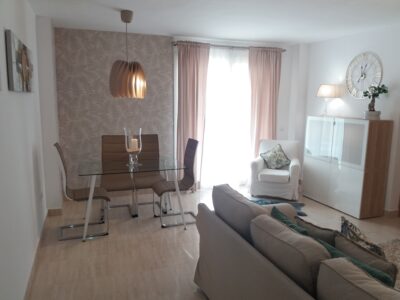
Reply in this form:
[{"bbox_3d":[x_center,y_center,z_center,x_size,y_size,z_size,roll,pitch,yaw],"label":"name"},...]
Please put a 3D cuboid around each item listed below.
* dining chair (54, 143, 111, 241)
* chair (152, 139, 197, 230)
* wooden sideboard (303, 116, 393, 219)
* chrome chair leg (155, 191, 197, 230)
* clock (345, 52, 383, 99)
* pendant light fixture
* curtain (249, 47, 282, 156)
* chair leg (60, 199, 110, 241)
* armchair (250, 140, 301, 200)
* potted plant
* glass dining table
[{"bbox_3d":[-1.320,0.432,3.667,0.550,1.040,0.420,-2,9,-20],"label":"dining chair"},{"bbox_3d":[-0.299,0.395,4.033,0.540,1.030,0.420,-2,9,-20],"label":"chair"},{"bbox_3d":[2.094,0.185,4.741,0.415,1.291,1.188,-2,9,-20],"label":"wooden sideboard"},{"bbox_3d":[-0.292,0.699,4.092,0.500,0.410,0.400,-2,9,-20],"label":"chrome chair leg"},{"bbox_3d":[2.307,-1.049,4.556,0.050,0.650,0.650,-2,9,-20],"label":"clock"},{"bbox_3d":[-0.821,-1.070,3.679,0.420,0.960,0.420,-2,9,-20],"label":"pendant light fixture"},{"bbox_3d":[1.131,-0.544,5.692,0.640,2.380,0.110,-2,9,-20],"label":"curtain"},{"bbox_3d":[-1.325,0.746,3.702,0.510,0.410,0.400,-2,9,-20],"label":"chair leg"},{"bbox_3d":[1.269,0.321,5.345,0.730,0.830,0.720,3,9,17],"label":"armchair"},{"bbox_3d":[2.263,-0.611,4.181,0.280,0.450,0.300,-2,9,-20],"label":"potted plant"},{"bbox_3d":[-0.826,0.548,3.950,1.190,0.740,0.820,-2,9,-20],"label":"glass dining table"}]

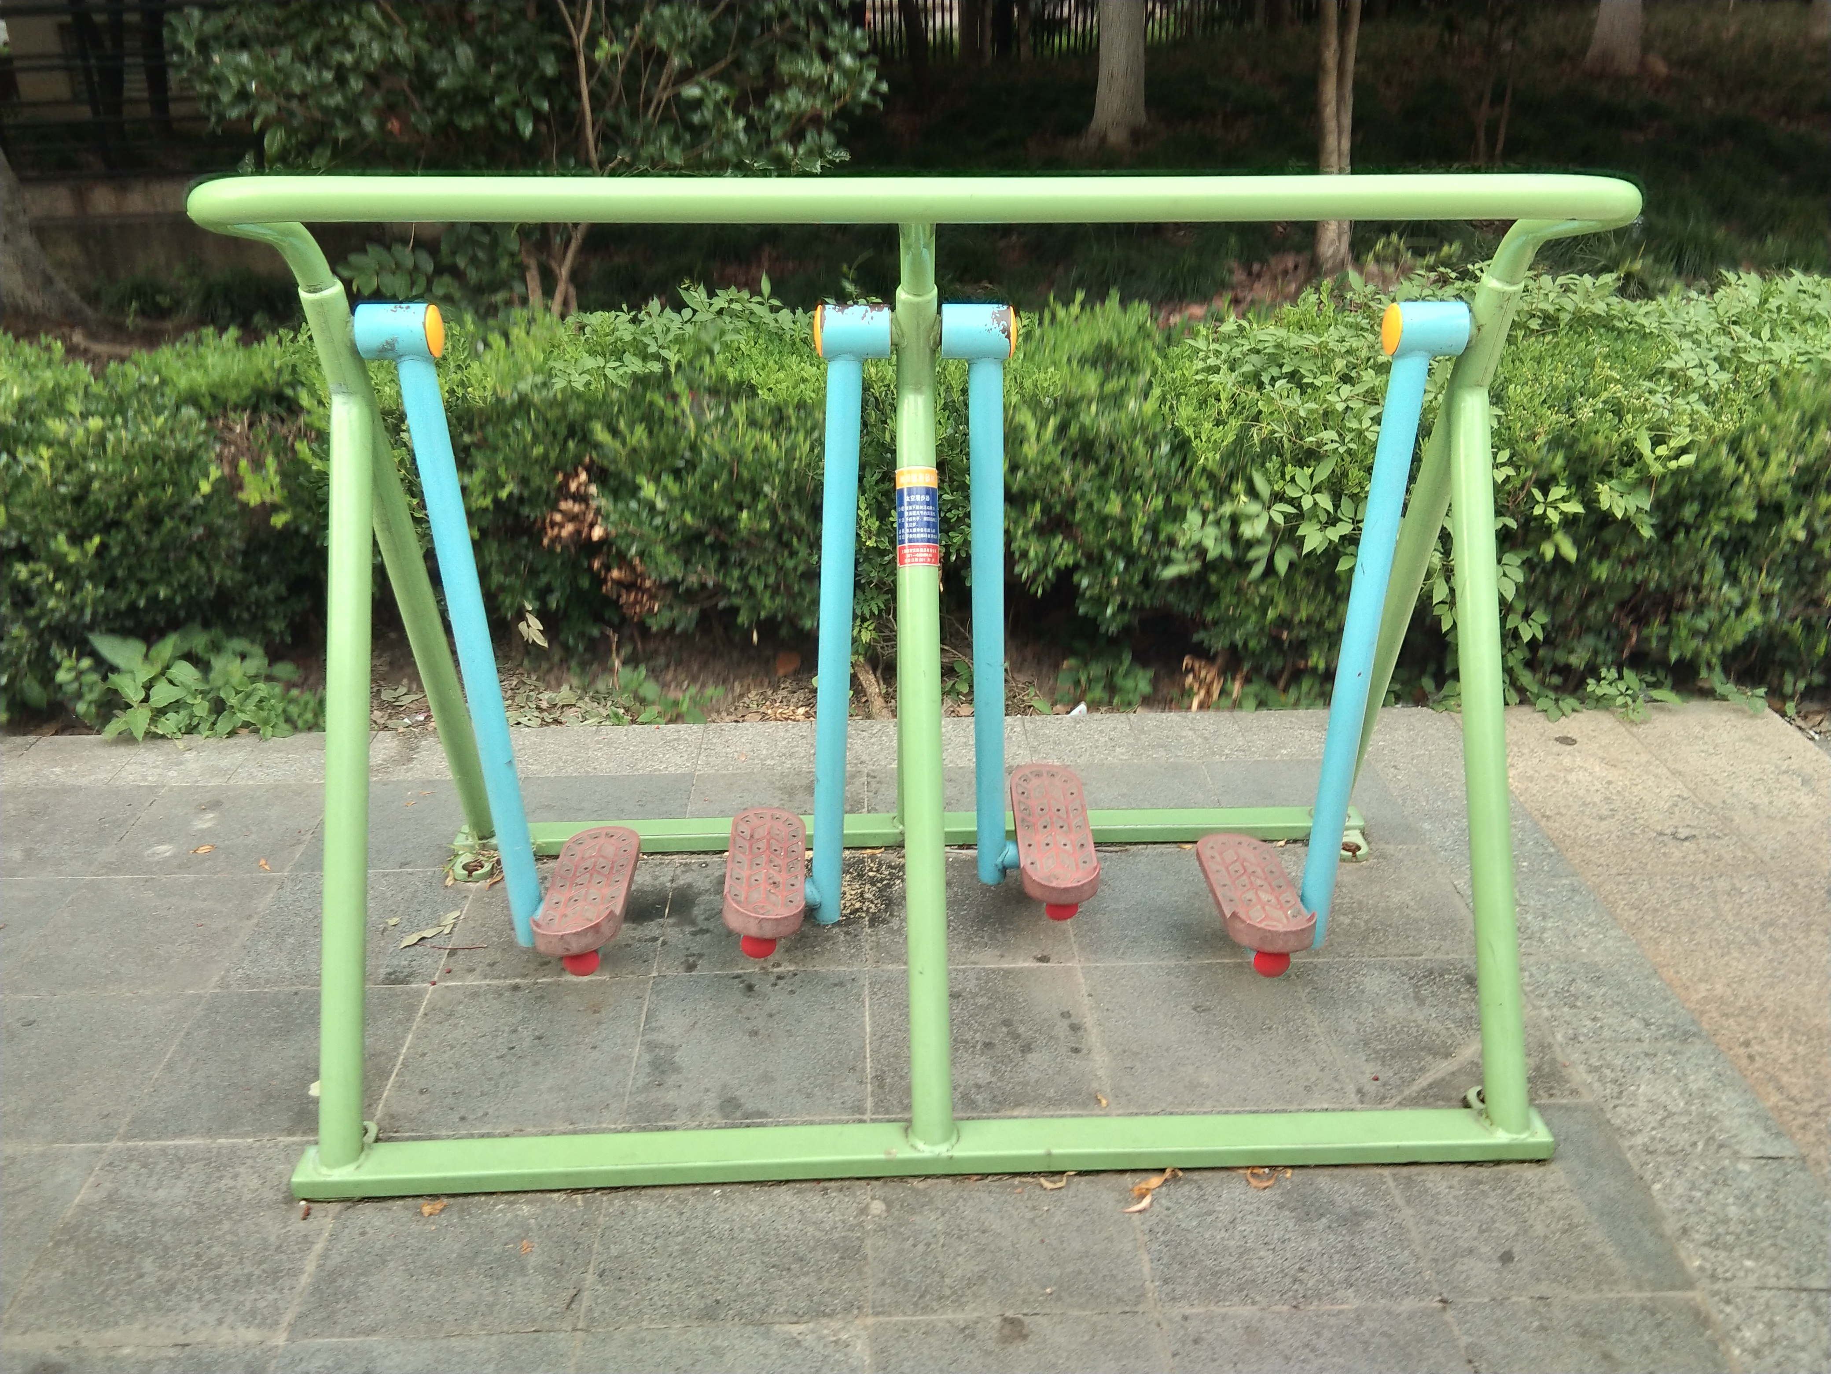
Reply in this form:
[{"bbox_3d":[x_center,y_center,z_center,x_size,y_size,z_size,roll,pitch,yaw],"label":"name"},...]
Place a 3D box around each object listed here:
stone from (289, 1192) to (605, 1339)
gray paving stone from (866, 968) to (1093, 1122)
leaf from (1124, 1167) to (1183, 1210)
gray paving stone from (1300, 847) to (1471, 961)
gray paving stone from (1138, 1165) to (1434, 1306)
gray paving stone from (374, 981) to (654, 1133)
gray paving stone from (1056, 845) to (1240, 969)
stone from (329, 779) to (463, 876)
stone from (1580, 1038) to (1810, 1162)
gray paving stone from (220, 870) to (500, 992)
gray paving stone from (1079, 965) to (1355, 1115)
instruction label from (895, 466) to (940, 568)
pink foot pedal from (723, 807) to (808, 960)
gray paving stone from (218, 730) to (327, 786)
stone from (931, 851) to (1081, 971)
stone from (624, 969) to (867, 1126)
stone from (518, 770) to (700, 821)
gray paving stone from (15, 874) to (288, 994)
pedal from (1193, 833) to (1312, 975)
[{"bbox_3d":[-0.627,0.771,2.307,0.383,0.040,0.408,-1,24,-2],"label":"stone"},{"bbox_3d":[0.090,0.502,2.267,0.315,0.040,0.336,-1,24,-1],"label":"gray paving stone"},{"bbox_3d":[0.337,0.713,2.344,0.039,0.015,0.122,16,29,34],"label":"leaf"},{"bbox_3d":[0.853,0.420,3.123,0.380,0.040,0.407,-1,23,-1],"label":"gray paving stone"},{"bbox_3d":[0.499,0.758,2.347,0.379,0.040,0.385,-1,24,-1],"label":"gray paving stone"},{"bbox_3d":[-0.646,0.618,2.706,0.385,0.040,0.411,-1,24,-1],"label":"gray paving stone"},{"bbox_3d":[0.476,0.429,3.114,0.390,0.040,0.408,-1,23,-1],"label":"gray paving stone"},{"bbox_3d":[-1.058,0.303,3.456,0.392,0.040,0.407,-1,23,-1],"label":"stone"},{"bbox_3d":[1.177,0.656,2.558,0.255,0.040,0.285,-1,24,-1],"label":"stone"},{"bbox_3d":[-1.045,0.465,3.079,0.392,0.040,0.408,-1,23,-1],"label":"gray paving stone"},{"bbox_3d":[0.405,0.494,2.275,0.315,0.040,0.336,-1,24,-1],"label":"gray paving stone"},{"bbox_3d":[0.004,-0.249,2.404,0.061,0.146,0.024,-2,0,0],"label":"instruction label"},{"bbox_3d":[-0.263,0.345,2.933,0.138,0.104,0.388,-2,27,-3],"label":"pink foot pedal"},{"bbox_3d":[-1.377,0.174,3.699,0.256,0.040,0.251,-1,24,-2],"label":"gray paving stone"},{"bbox_3d":[0.098,0.436,3.095,0.373,0.040,0.405,-1,24,-1],"label":"stone"},{"bbox_3d":[-0.263,0.601,2.689,0.374,0.040,0.401,-1,24,-2],"label":"stone"},{"bbox_3d":[-0.651,0.281,3.320,0.370,0.040,0.368,-1,25,-1],"label":"stone"},{"bbox_3d":[-1.430,0.472,3.063,0.389,0.040,0.405,-1,24,-1],"label":"gray paving stone"},{"bbox_3d":[0.586,0.374,2.854,0.138,0.104,0.388,-2,21,-2],"label":"pedal"}]

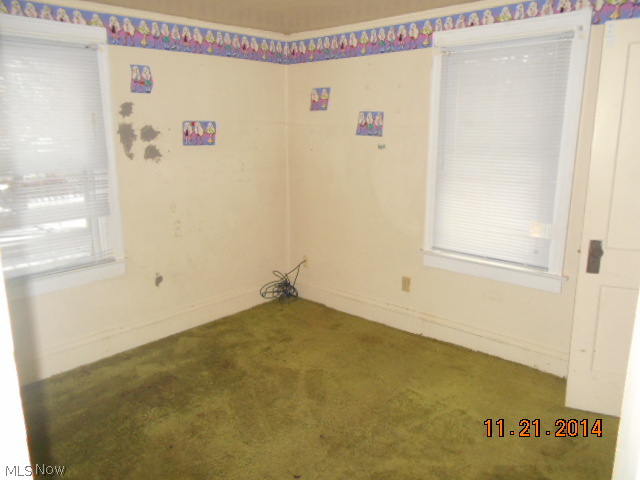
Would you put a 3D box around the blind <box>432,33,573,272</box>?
[{"bbox_3d":[1.102,-0.534,3.049,0.803,1.375,0.040,11,17,41],"label":"blind"}]

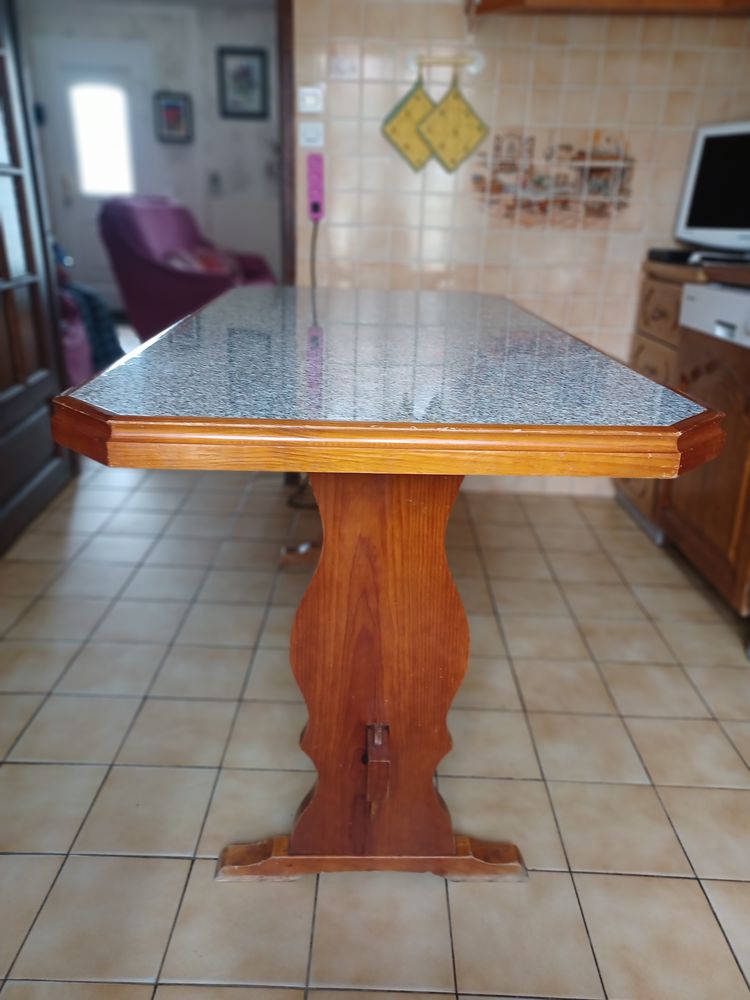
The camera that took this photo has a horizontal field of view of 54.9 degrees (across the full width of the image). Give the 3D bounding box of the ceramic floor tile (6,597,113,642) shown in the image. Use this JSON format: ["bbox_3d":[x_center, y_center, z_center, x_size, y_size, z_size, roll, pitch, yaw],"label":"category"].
[{"bbox_3d":[-0.785,0.302,1.817,0.199,0.010,0.199,2,21,0],"label":"ceramic floor tile"}]

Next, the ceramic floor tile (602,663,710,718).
[{"bbox_3d":[0.634,0.435,1.654,0.200,0.010,0.200,2,22,0],"label":"ceramic floor tile"}]

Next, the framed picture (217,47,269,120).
[{"bbox_3d":[-1.042,-3.290,5.718,0.397,0.506,0.030,2,22,0],"label":"framed picture"}]

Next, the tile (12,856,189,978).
[{"bbox_3d":[-0.396,0.619,1.075,0.200,0.010,0.200,2,22,0],"label":"tile"}]

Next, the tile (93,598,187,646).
[{"bbox_3d":[-0.583,0.310,1.817,0.199,0.010,0.199,2,21,0],"label":"tile"}]

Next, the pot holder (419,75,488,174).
[{"bbox_3d":[0.245,-1.168,2.258,0.225,0.268,0.014,2,22,0],"label":"pot holder"}]

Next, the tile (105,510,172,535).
[{"bbox_3d":[-0.774,0.078,2.374,0.198,0.010,0.198,2,22,0],"label":"tile"}]

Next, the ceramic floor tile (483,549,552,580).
[{"bbox_3d":[0.438,0.202,2.226,0.200,0.010,0.200,2,22,0],"label":"ceramic floor tile"}]

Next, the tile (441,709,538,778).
[{"bbox_3d":[0.219,0.488,1.441,0.199,0.010,0.199,2,21,0],"label":"tile"}]

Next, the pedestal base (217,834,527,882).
[{"bbox_3d":[-0.003,0.565,1.139,0.488,0.050,0.043,1,22,-3],"label":"pedestal base"}]

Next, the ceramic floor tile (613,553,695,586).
[{"bbox_3d":[0.834,0.216,2.195,0.199,0.009,0.199,2,22,0],"label":"ceramic floor tile"}]

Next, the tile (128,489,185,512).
[{"bbox_3d":[-0.779,0.005,2.589,0.200,0.010,0.200,2,22,0],"label":"tile"}]

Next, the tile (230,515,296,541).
[{"bbox_3d":[-0.375,0.094,2.381,0.199,0.009,0.199,2,22,0],"label":"tile"}]

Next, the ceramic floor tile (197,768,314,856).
[{"bbox_3d":[-0.190,0.552,1.264,0.200,0.010,0.200,2,22,0],"label":"ceramic floor tile"}]

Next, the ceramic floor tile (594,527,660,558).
[{"bbox_3d":[0.851,0.143,2.417,0.200,0.010,0.200,2,22,0],"label":"ceramic floor tile"}]

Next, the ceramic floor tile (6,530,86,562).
[{"bbox_3d":[-0.983,0.144,2.192,0.199,0.009,0.199,2,22,0],"label":"ceramic floor tile"}]

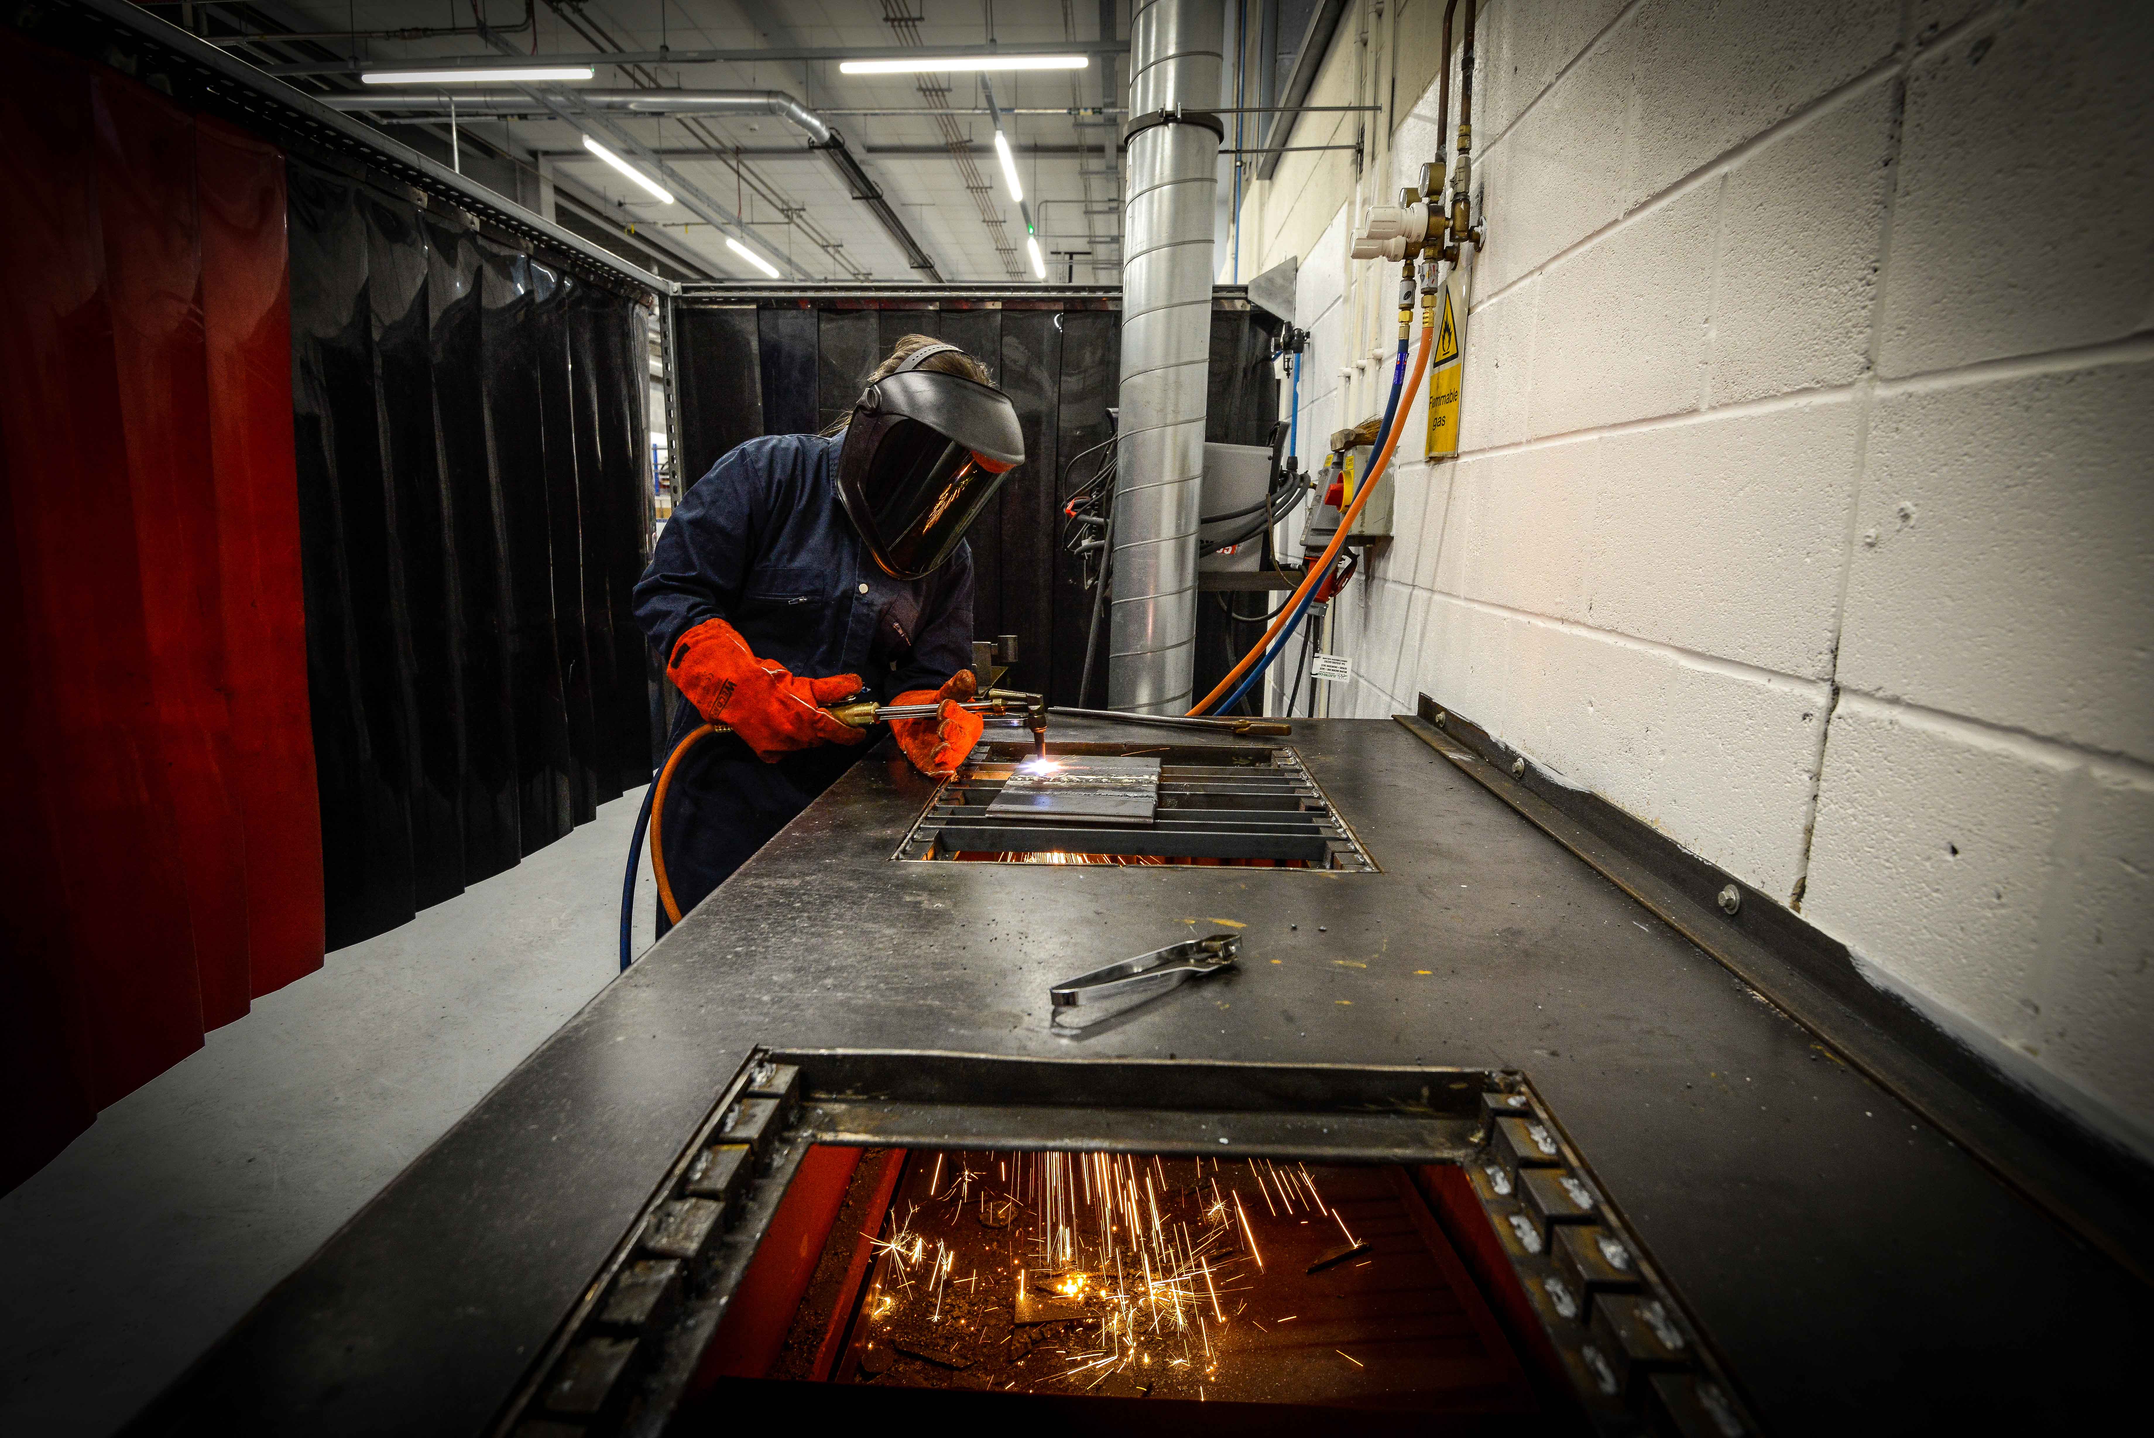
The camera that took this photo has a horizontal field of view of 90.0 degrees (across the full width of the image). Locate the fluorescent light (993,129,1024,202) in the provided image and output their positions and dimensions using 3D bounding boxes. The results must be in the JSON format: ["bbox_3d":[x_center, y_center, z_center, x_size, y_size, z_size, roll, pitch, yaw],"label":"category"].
[{"bbox_3d":[-0.482,-3.950,7.755,0.070,0.070,1.500,1,10,3],"label":"fluorescent light"}]

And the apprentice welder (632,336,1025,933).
[{"bbox_3d":[-0.346,0.193,1.619,0.500,1.470,0.520,10,14,42],"label":"apprentice welder"}]

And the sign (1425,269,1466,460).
[{"bbox_3d":[0.636,-0.604,1.864,0.008,0.295,0.195,1,10,3],"label":"sign"}]

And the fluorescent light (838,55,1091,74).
[{"bbox_3d":[-0.675,-3.858,6.359,1.480,0.070,0.070,1,10,3],"label":"fluorescent light"}]

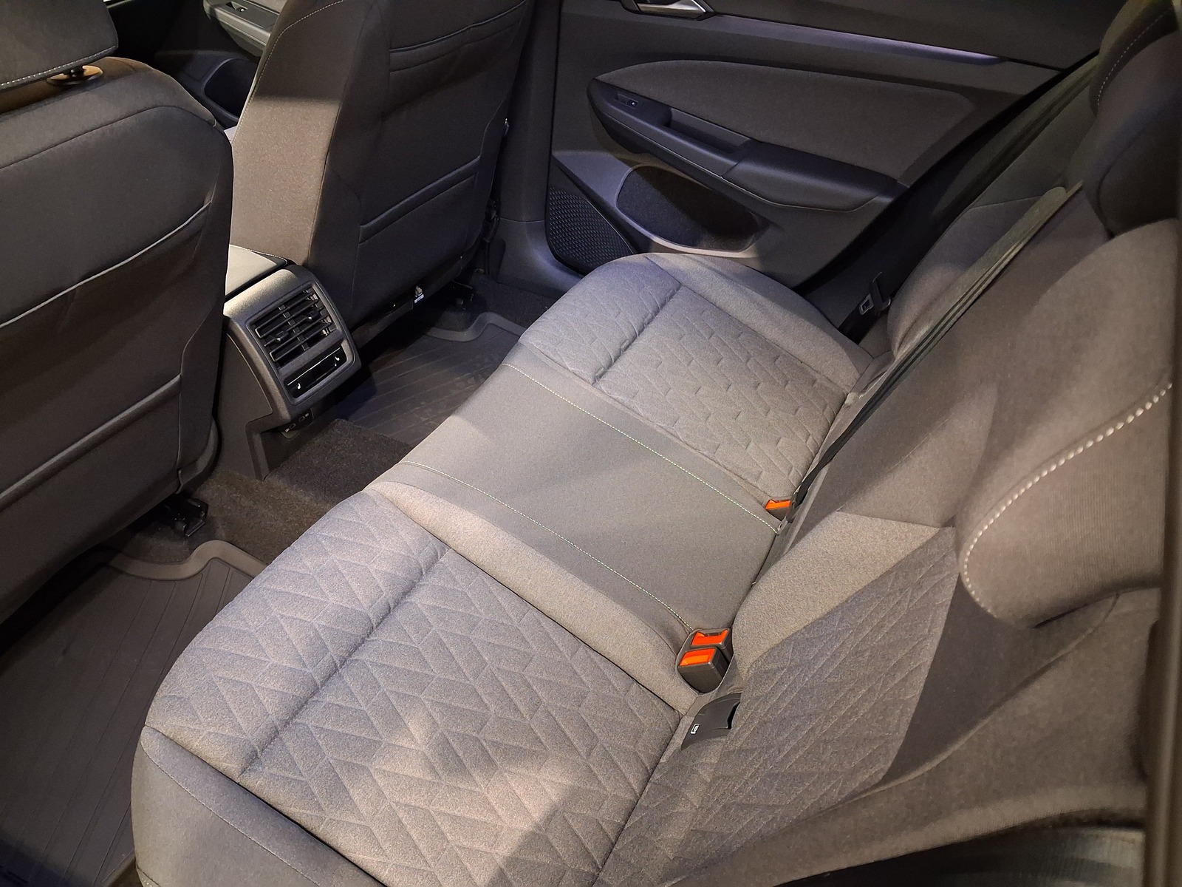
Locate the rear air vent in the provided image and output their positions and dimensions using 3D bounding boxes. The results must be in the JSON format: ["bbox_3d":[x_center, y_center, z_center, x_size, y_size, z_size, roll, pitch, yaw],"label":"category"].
[{"bbox_3d":[-0.426,-0.165,1.313,0.030,0.071,0.120,-4,32,37],"label":"rear air vent"}]

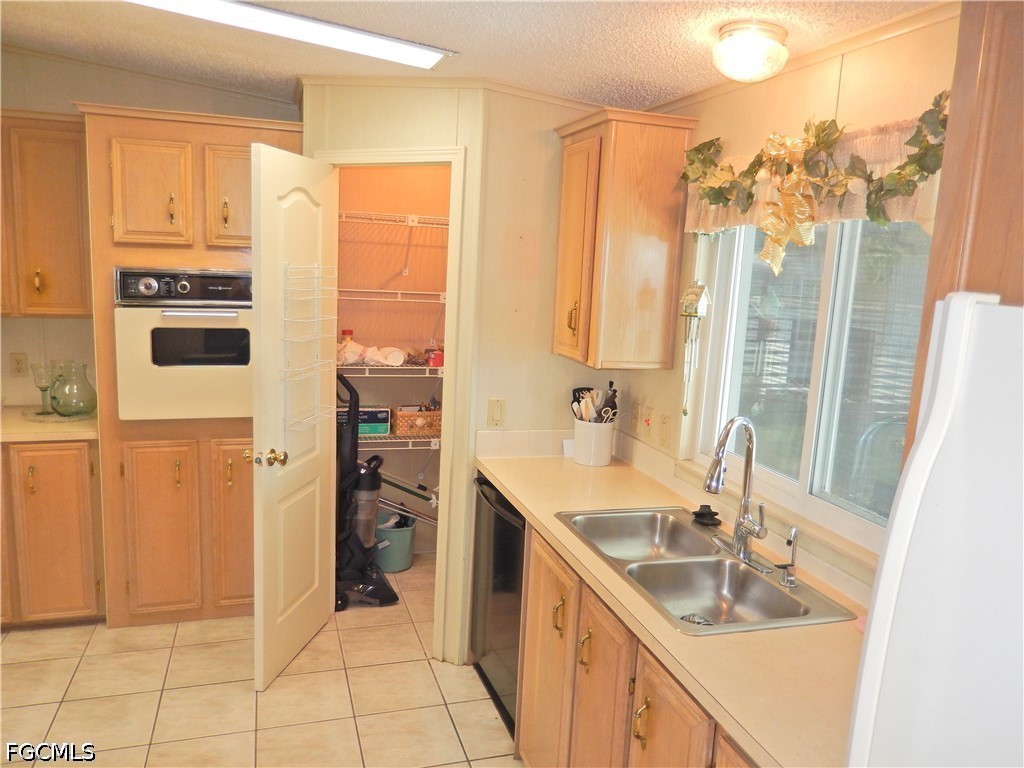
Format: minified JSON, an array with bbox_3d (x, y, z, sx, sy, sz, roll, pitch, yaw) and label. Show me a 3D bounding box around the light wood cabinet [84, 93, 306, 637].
[{"bbox_3d":[-1.468,-0.059,3.560,0.866,2.256,0.645,0,9,-17],"label":"light wood cabinet"}]

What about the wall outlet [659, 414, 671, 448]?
[{"bbox_3d":[0.562,0.176,2.700,0.010,0.116,0.071,0,9,-18],"label":"wall outlet"}]

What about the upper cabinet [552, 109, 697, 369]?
[{"bbox_3d":[0.382,-0.515,2.772,0.333,0.866,0.493,0,9,-17],"label":"upper cabinet"}]

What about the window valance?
[{"bbox_3d":[0.760,-0.499,1.933,0.110,0.430,1.220,0,9,-18],"label":"window valance"}]

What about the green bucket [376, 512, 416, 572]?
[{"bbox_3d":[-0.693,0.900,4.197,0.265,0.250,0.265,0,9,-17],"label":"green bucket"}]

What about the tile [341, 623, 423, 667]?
[{"bbox_3d":[-0.580,1.166,3.300,0.343,0.010,0.343,0,9,-18],"label":"tile"}]

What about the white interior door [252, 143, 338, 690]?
[{"bbox_3d":[-0.869,0.132,2.995,0.045,2.030,0.610,4,9,10],"label":"white interior door"}]

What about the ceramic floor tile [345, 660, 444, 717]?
[{"bbox_3d":[-0.468,1.203,2.936,0.337,0.010,0.337,0,9,-18],"label":"ceramic floor tile"}]

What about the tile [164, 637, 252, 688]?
[{"bbox_3d":[-1.240,1.167,3.083,0.343,0.010,0.343,0,9,-18],"label":"tile"}]

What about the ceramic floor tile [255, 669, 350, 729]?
[{"bbox_3d":[-0.793,1.204,2.829,0.337,0.010,0.337,0,9,-18],"label":"ceramic floor tile"}]

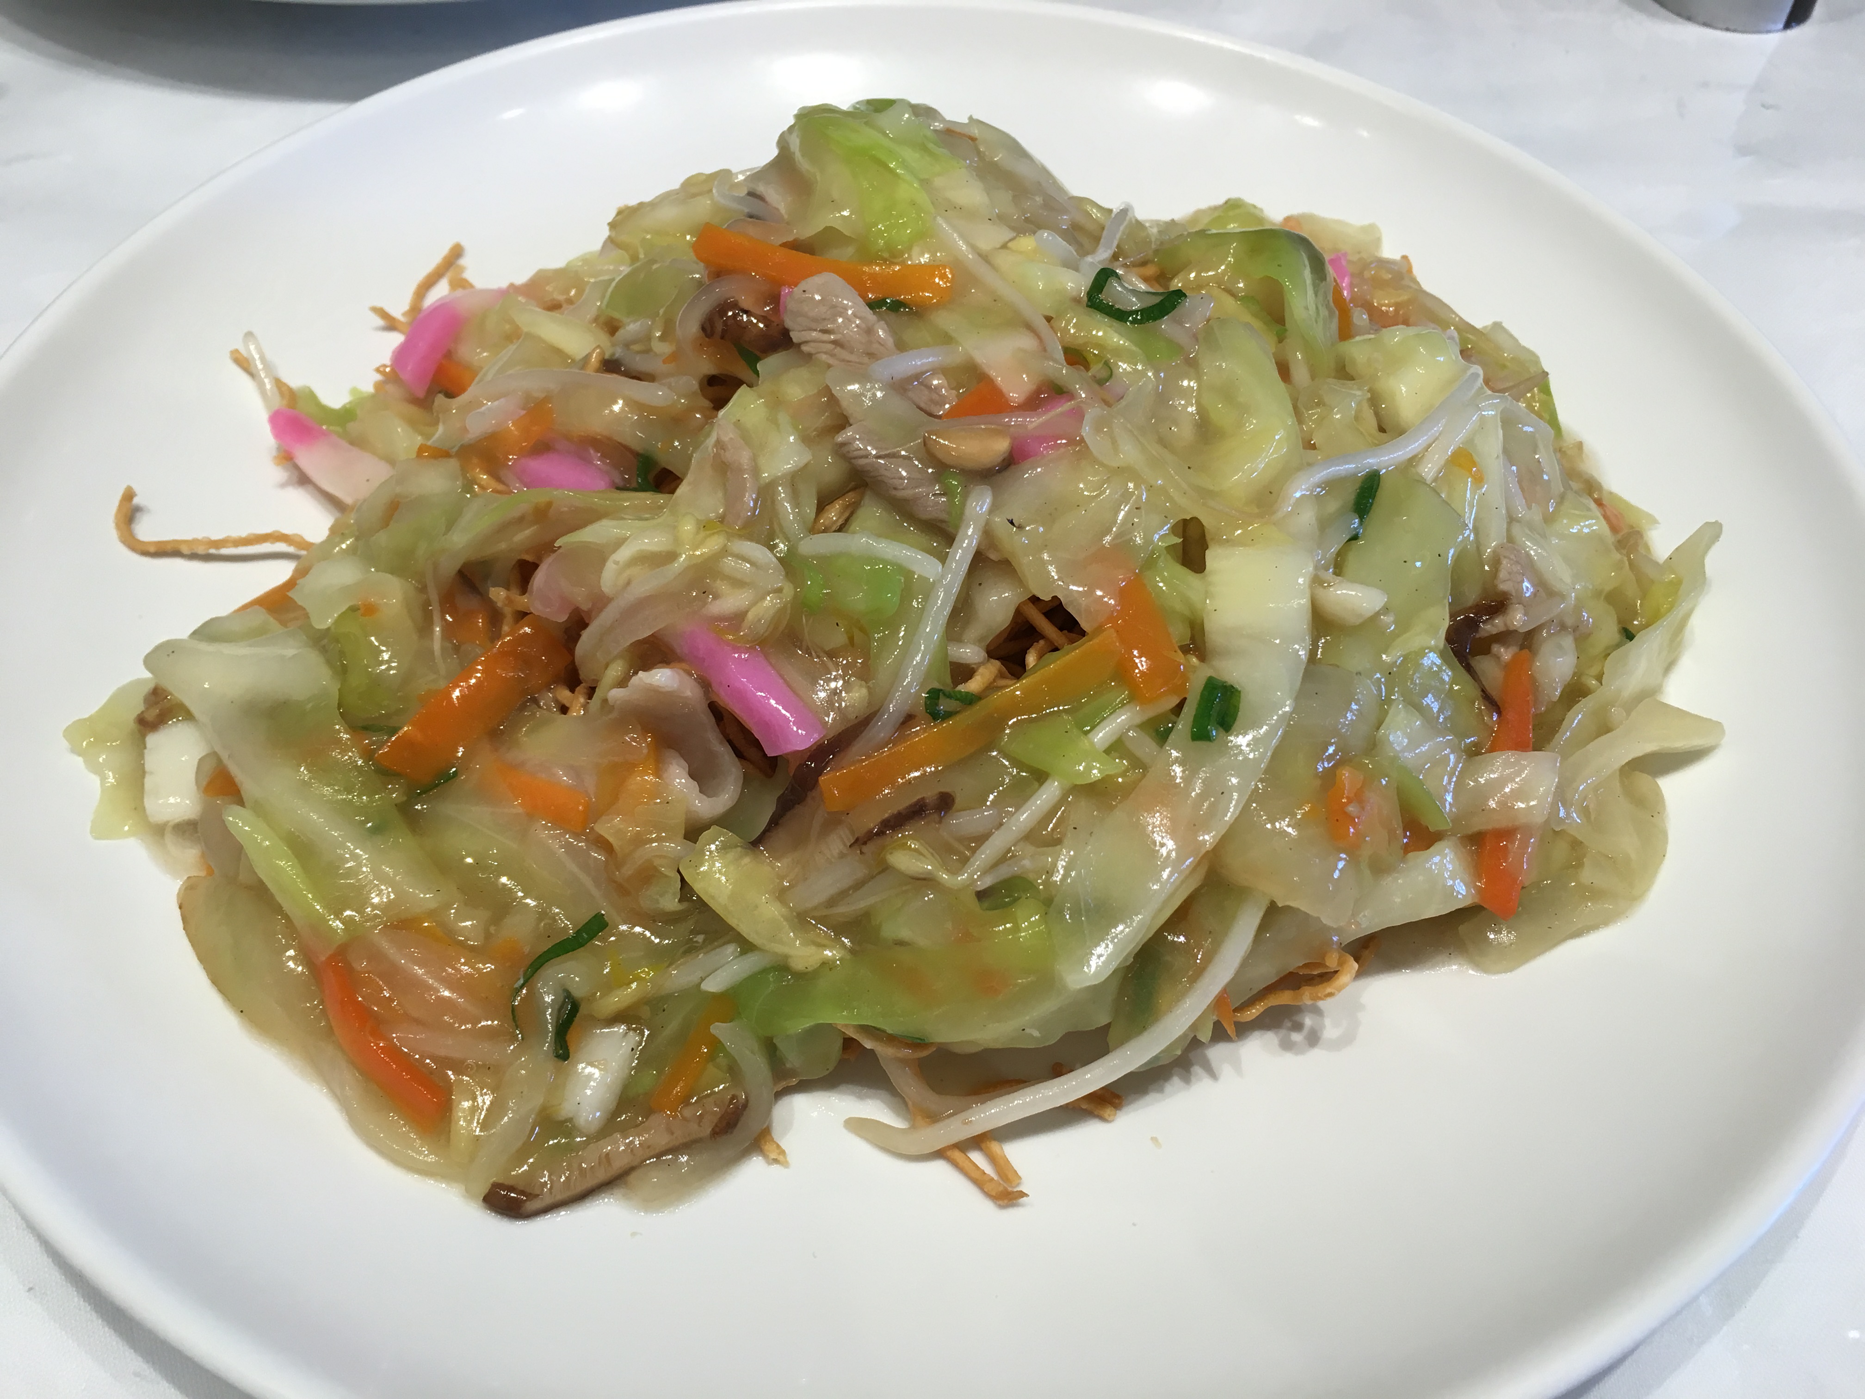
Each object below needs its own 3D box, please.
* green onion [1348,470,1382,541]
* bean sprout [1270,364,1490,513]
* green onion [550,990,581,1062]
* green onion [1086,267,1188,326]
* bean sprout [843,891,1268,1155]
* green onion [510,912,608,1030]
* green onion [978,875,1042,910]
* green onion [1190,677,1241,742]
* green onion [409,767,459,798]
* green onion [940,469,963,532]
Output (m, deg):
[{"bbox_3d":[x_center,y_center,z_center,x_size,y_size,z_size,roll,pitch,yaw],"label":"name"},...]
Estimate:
[{"bbox_3d":[0.059,-0.026,0.212,0.004,0.004,0.014,18,52,13],"label":"green onion"},{"bbox_3d":[0.063,-0.035,0.213,0.041,0.007,0.009,-29,57,-23],"label":"bean sprout"},{"bbox_3d":[-0.042,0.038,0.180,0.003,0.006,0.008,5,50,2],"label":"green onion"},{"bbox_3d":[0.029,-0.056,0.222,0.014,0.009,0.004,12,51,8],"label":"green onion"},{"bbox_3d":[0.017,0.039,0.178,0.053,0.017,0.013,-20,54,-17],"label":"bean sprout"},{"bbox_3d":[-0.044,0.031,0.181,0.006,0.008,0.015,32,56,22],"label":"green onion"},{"bbox_3d":[0.009,0.022,0.179,0.007,0.005,0.004,-12,52,-12],"label":"green onion"},{"bbox_3d":[0.034,0.003,0.189,0.005,0.007,0.010,15,52,10],"label":"green onion"},{"bbox_3d":[-0.061,0.011,0.191,0.007,0.006,0.004,-17,53,-15],"label":"green onion"},{"bbox_3d":[0.003,-0.024,0.194,0.003,0.005,0.010,-3,51,-4],"label":"green onion"}]

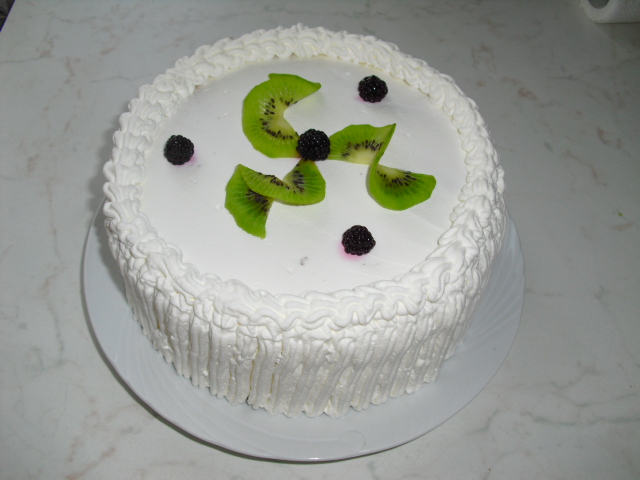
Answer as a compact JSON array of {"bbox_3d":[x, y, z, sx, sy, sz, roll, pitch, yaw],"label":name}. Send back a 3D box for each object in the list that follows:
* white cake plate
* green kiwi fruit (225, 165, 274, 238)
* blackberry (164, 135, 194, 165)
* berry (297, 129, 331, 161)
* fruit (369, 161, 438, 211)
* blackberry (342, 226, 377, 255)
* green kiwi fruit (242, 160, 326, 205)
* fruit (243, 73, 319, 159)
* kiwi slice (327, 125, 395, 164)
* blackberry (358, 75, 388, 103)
[{"bbox_3d":[-0.010,0.011,0.489,0.312,0.023,0.312,1,53,-1],"label":"white cake plate"},{"bbox_3d":[-0.042,-0.024,0.385,0.028,0.010,0.053,-14,54,-11],"label":"green kiwi fruit"},{"bbox_3d":[-0.085,-0.055,0.404,0.018,0.017,0.018,1,53,0],"label":"blackberry"},{"bbox_3d":[-0.004,-0.058,0.403,0.020,0.018,0.020,1,53,0],"label":"berry"},{"bbox_3d":[0.048,-0.034,0.394,0.042,0.010,0.033,9,53,6],"label":"fruit"},{"bbox_3d":[0.022,0.000,0.365,0.018,0.016,0.018,1,53,0],"label":"blackberry"},{"bbox_3d":[-0.022,-0.038,0.394,0.052,0.013,0.035,1,53,0],"label":"green kiwi fruit"},{"bbox_3d":[-0.026,-0.083,0.427,0.051,0.015,0.072,1,53,0],"label":"fruit"},{"bbox_3d":[0.025,-0.063,0.413,0.049,0.014,0.031,1,53,0],"label":"kiwi slice"},{"bbox_3d":[0.035,-0.100,0.440,0.019,0.018,0.019,1,53,0],"label":"blackberry"}]

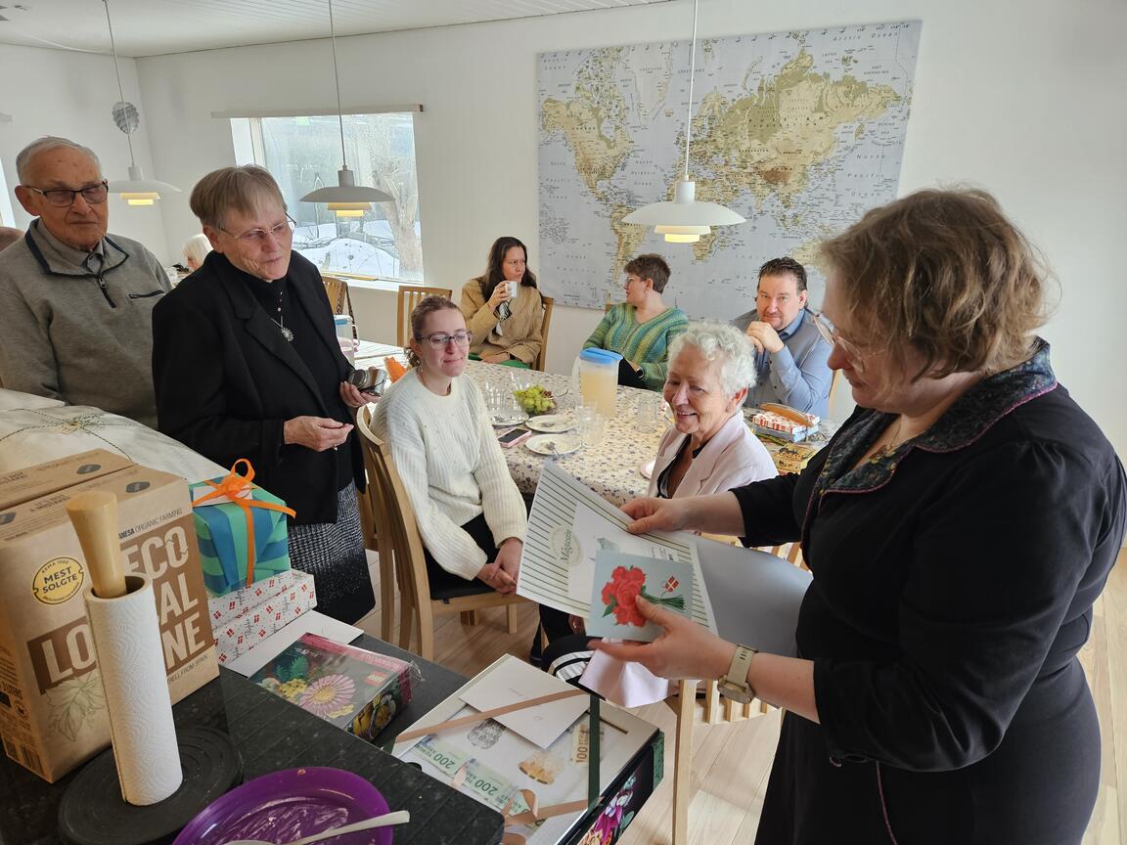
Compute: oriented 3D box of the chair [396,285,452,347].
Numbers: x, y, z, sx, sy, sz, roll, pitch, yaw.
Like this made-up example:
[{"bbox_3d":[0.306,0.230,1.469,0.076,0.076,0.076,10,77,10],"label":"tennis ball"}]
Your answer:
[{"bbox_3d":[-0.908,-0.281,4.439,0.440,0.960,0.540,7,20,19],"label":"chair"}]

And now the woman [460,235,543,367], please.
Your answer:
[{"bbox_3d":[-0.343,-0.295,3.971,0.500,1.300,0.750,4,20,11],"label":"woman"}]

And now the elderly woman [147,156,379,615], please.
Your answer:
[{"bbox_3d":[-0.655,0.243,1.805,0.440,1.633,0.490,12,23,29],"label":"elderly woman"}]

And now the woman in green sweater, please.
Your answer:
[{"bbox_3d":[0.250,-0.130,3.535,0.520,1.280,0.750,10,21,26],"label":"woman in green sweater"}]

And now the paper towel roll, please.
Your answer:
[{"bbox_3d":[-0.399,0.253,0.705,0.052,0.222,0.052,2,19,-1],"label":"paper towel roll"}]

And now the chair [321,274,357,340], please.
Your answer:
[{"bbox_3d":[-1.635,-0.402,4.779,0.440,0.960,0.540,17,25,40],"label":"chair"}]

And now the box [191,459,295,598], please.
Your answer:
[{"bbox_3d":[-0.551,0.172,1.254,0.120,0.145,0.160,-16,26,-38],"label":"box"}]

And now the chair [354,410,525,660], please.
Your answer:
[{"bbox_3d":[-0.316,0.434,2.397,0.540,0.960,0.440,-6,20,-18],"label":"chair"}]

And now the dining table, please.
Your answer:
[{"bbox_3d":[-0.217,0.293,2.981,2.650,0.745,0.900,12,23,29],"label":"dining table"}]

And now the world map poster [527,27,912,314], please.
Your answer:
[{"bbox_3d":[0.700,-1.239,3.958,2.000,1.405,0.035,12,22,30],"label":"world map poster"}]

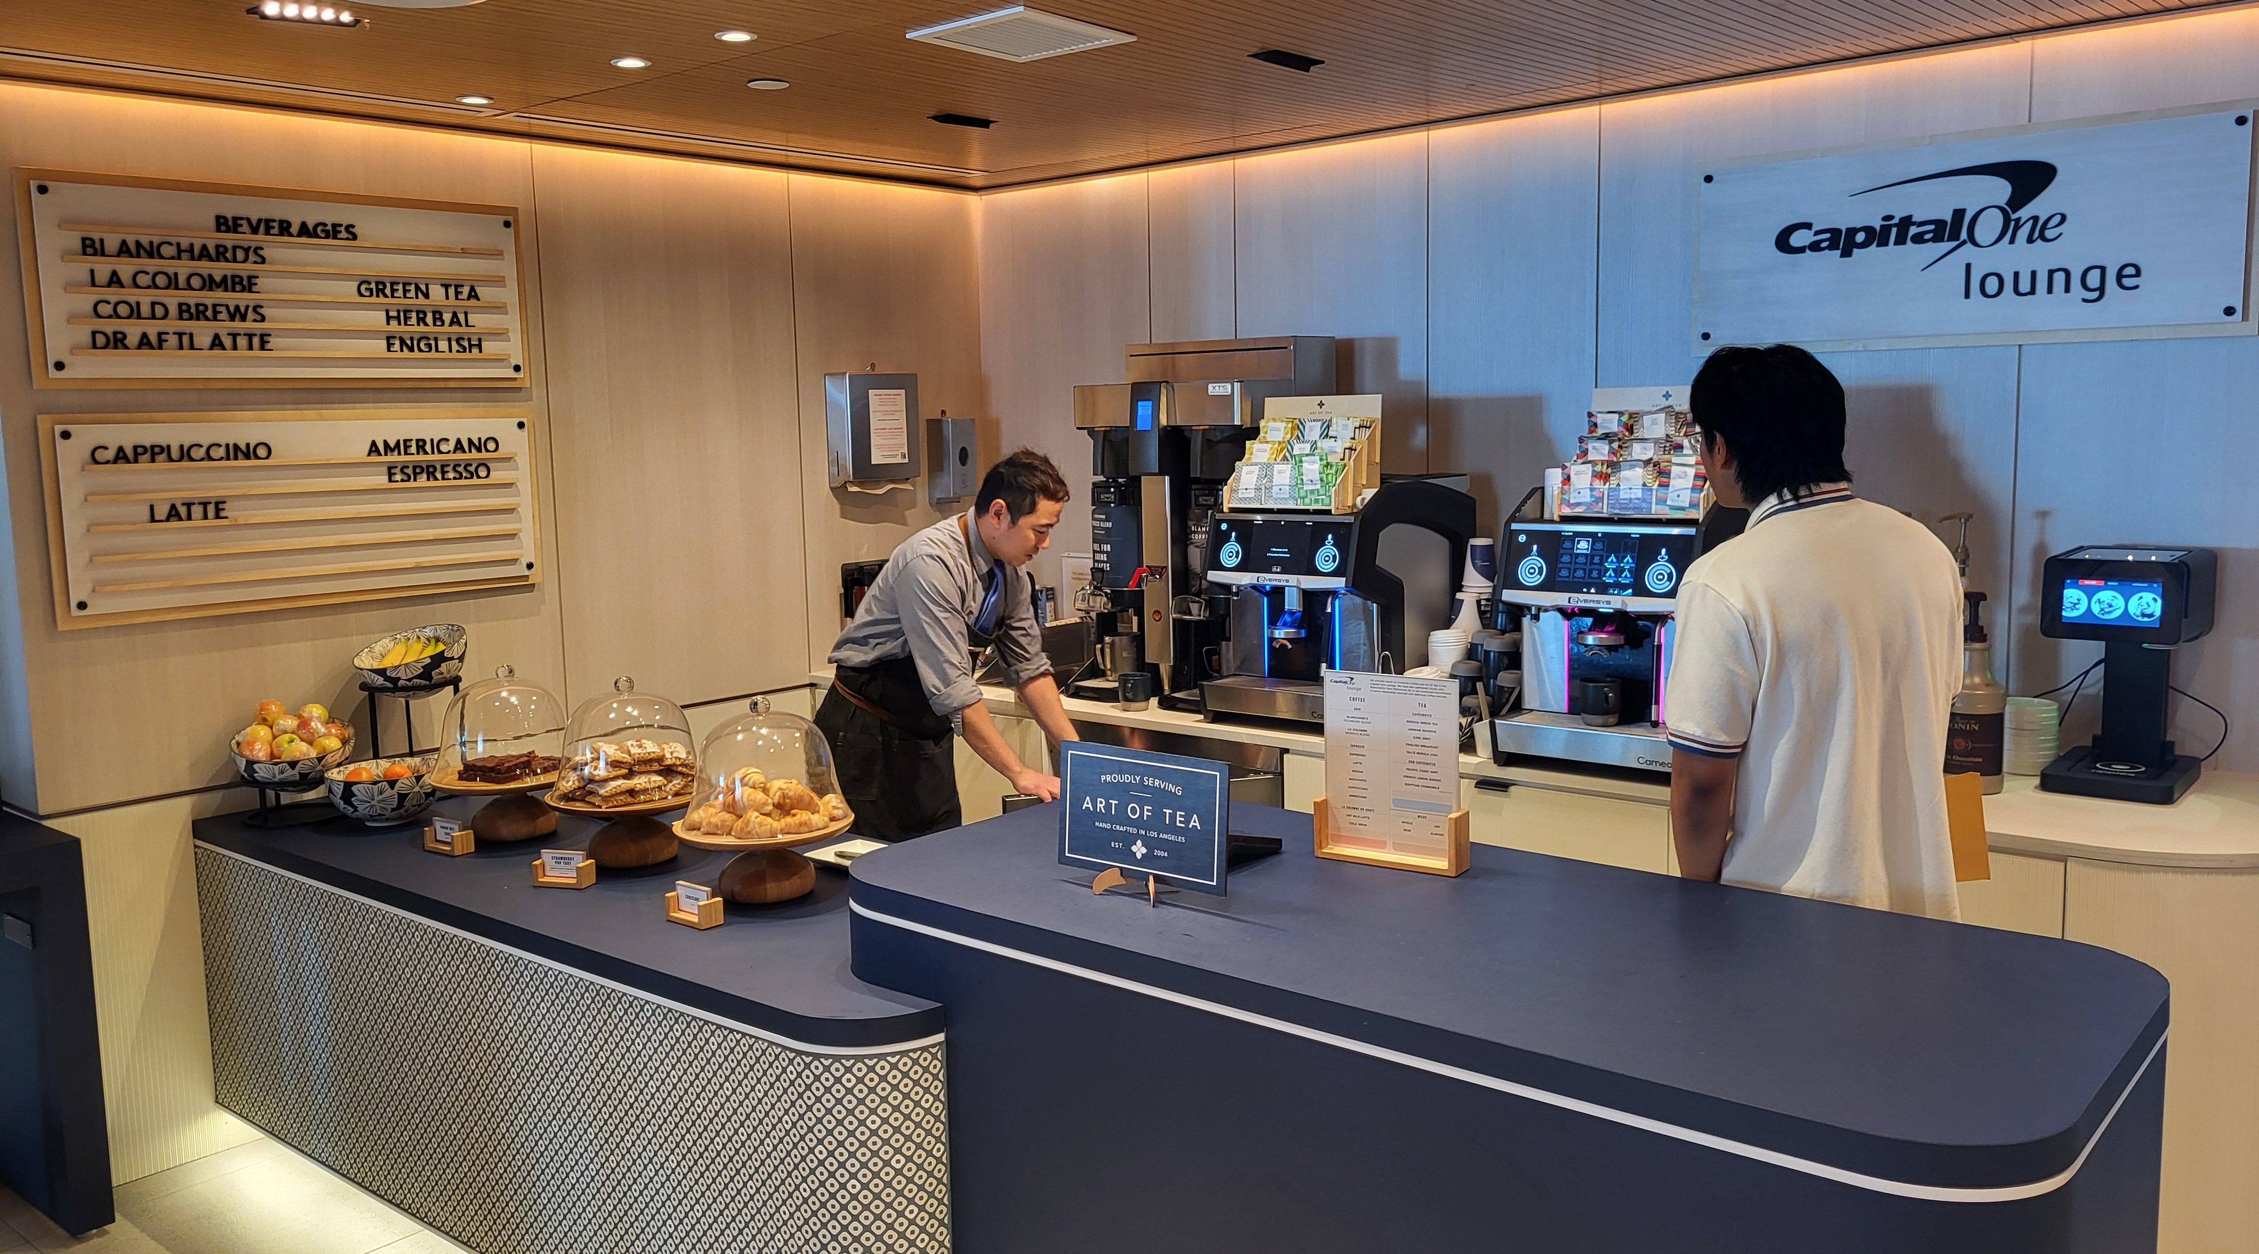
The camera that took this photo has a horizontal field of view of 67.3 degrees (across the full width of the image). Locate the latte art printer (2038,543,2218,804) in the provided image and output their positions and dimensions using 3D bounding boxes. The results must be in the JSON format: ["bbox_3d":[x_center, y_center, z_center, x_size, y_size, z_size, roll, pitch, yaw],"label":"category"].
[{"bbox_3d":[1.929,0.080,3.288,0.240,0.456,0.286,4,9,39],"label":"latte art printer"}]

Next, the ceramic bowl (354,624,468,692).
[{"bbox_3d":[-1.540,0.094,3.680,0.241,0.112,0.241,-7,21,3],"label":"ceramic bowl"}]

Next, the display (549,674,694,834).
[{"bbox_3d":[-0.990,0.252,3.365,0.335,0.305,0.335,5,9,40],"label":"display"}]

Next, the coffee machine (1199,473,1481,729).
[{"bbox_3d":[0.535,-0.073,4.314,0.425,0.590,0.610,5,9,40],"label":"coffee machine"}]

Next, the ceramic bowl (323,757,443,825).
[{"bbox_3d":[-1.567,0.357,3.597,0.241,0.112,0.241,-1,7,0],"label":"ceramic bowl"}]

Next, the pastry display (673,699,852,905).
[{"bbox_3d":[-0.671,0.310,3.105,0.335,0.370,0.335,-1,7,0],"label":"pastry display"}]

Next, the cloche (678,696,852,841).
[{"bbox_3d":[-0.672,0.245,3.097,0.310,0.235,0.310,-1,7,0],"label":"cloche"}]

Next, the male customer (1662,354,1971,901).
[{"bbox_3d":[1.137,0.400,2.837,0.480,1.726,0.320,-2,7,-5],"label":"male customer"}]

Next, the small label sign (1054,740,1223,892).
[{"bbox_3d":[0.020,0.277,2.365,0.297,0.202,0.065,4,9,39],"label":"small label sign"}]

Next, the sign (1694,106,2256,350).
[{"bbox_3d":[1.798,-0.847,3.720,1.145,0.460,0.045,5,9,40],"label":"sign"}]

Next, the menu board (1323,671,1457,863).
[{"bbox_3d":[0.391,0.210,2.513,0.231,0.283,0.057,3,8,34],"label":"menu board"}]

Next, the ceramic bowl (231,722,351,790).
[{"bbox_3d":[-1.781,0.290,3.635,0.241,0.112,0.241,1,19,-1],"label":"ceramic bowl"}]

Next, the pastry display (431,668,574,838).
[{"bbox_3d":[-1.254,0.248,3.446,0.311,0.351,0.311,4,9,39],"label":"pastry display"}]

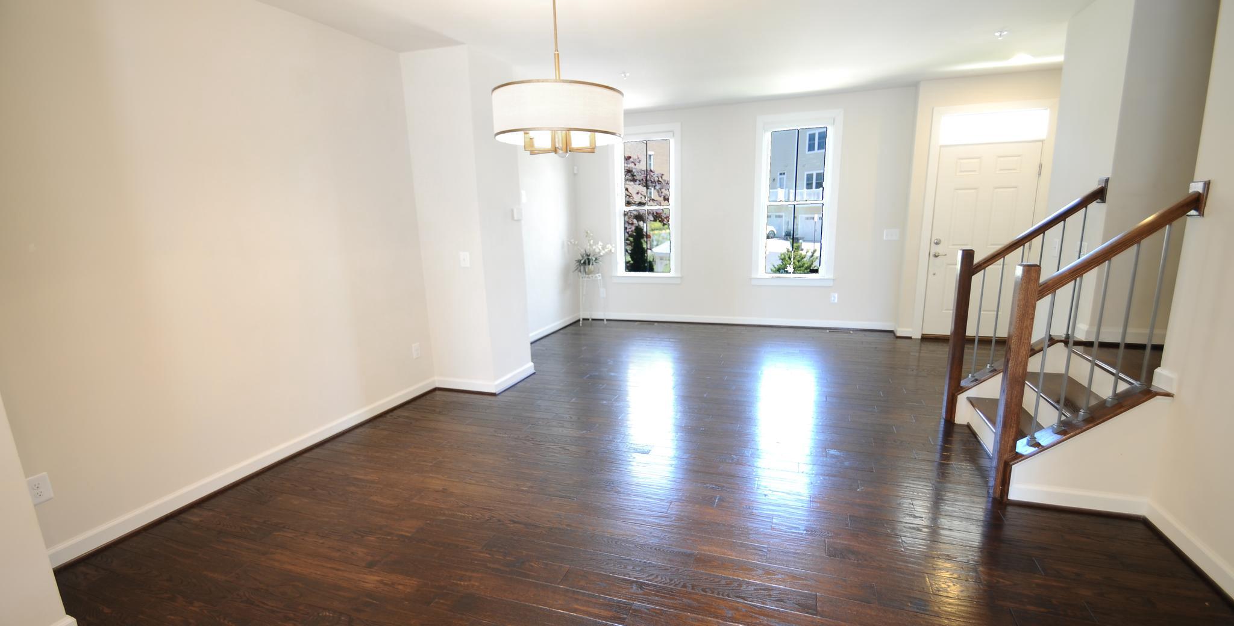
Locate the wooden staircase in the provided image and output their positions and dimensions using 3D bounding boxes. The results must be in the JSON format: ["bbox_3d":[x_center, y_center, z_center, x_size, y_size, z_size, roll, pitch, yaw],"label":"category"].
[{"bbox_3d":[2.408,0.084,2.864,0.681,1.599,1.125,3,13,21],"label":"wooden staircase"}]

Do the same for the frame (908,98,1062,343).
[{"bbox_3d":[3.745,-0.882,5.330,1.030,2.414,0.120,3,13,21],"label":"frame"}]

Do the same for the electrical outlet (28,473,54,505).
[{"bbox_3d":[-2.530,0.778,2.245,0.010,0.119,0.074,3,13,21],"label":"electrical outlet"}]

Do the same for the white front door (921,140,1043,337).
[{"bbox_3d":[3.772,-0.720,5.359,0.885,2.006,0.050,3,13,21],"label":"white front door"}]

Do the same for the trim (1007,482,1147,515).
[{"bbox_3d":[2.229,0.918,2.497,0.545,0.101,0.020,3,13,21],"label":"trim"}]

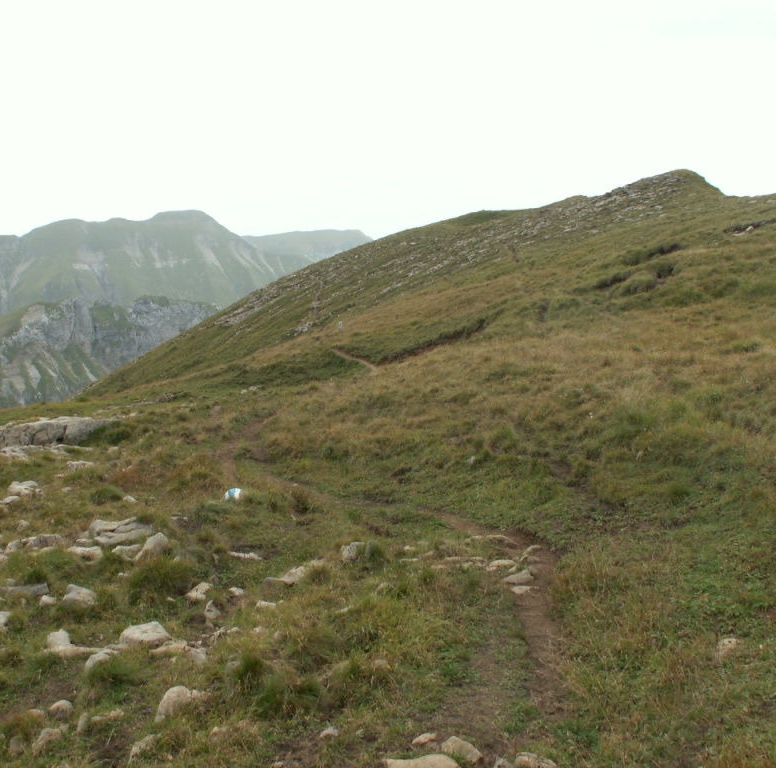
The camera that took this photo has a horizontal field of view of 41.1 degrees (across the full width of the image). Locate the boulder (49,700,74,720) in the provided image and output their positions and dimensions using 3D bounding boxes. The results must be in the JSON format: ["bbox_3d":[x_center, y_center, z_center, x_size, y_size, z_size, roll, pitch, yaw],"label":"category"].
[{"bbox_3d":[-1.590,1.590,5.041,0.115,0.070,0.097,-1,4,-18],"label":"boulder"}]

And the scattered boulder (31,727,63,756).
[{"bbox_3d":[-1.553,1.630,4.708,0.141,0.119,0.124,-1,2,-15],"label":"scattered boulder"}]

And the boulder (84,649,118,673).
[{"bbox_3d":[-1.685,1.632,6.091,0.200,0.123,0.160,0,2,0],"label":"boulder"}]

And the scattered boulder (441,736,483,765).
[{"bbox_3d":[0.307,1.529,4.320,0.175,0.086,0.120,2,4,30],"label":"scattered boulder"}]

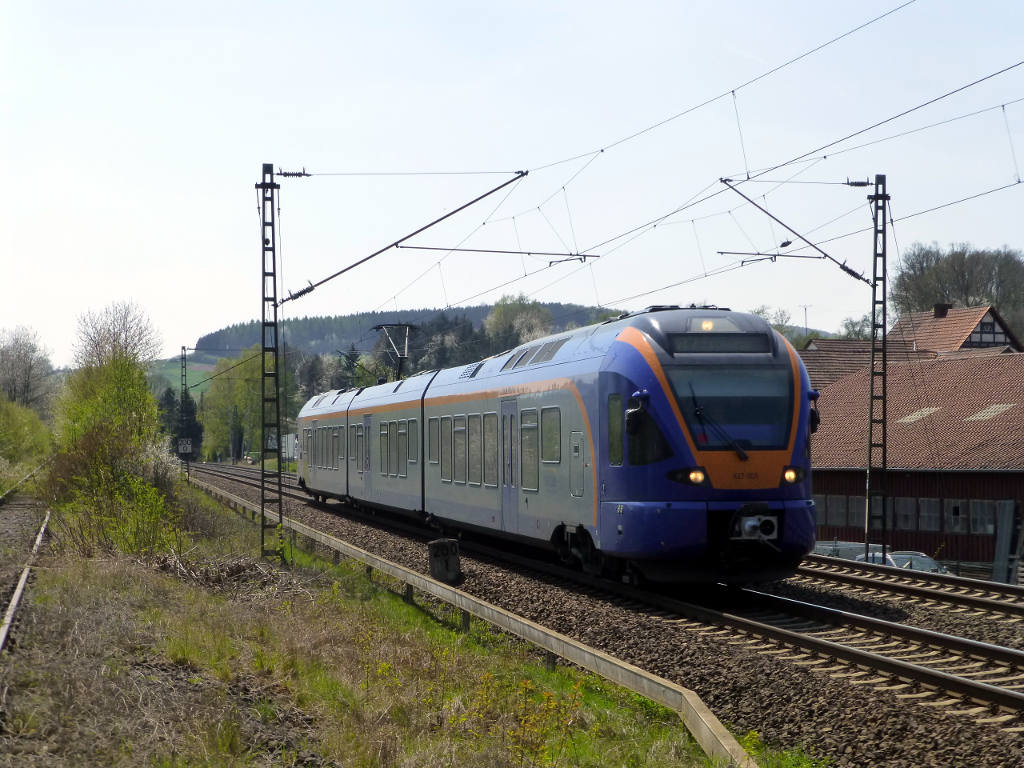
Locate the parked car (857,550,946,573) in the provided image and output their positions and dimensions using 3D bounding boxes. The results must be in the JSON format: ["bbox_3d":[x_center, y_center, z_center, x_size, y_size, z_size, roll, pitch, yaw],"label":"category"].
[{"bbox_3d":[10.662,5.319,56.636,1.760,1.460,4.170,1,-2,-22],"label":"parked car"}]

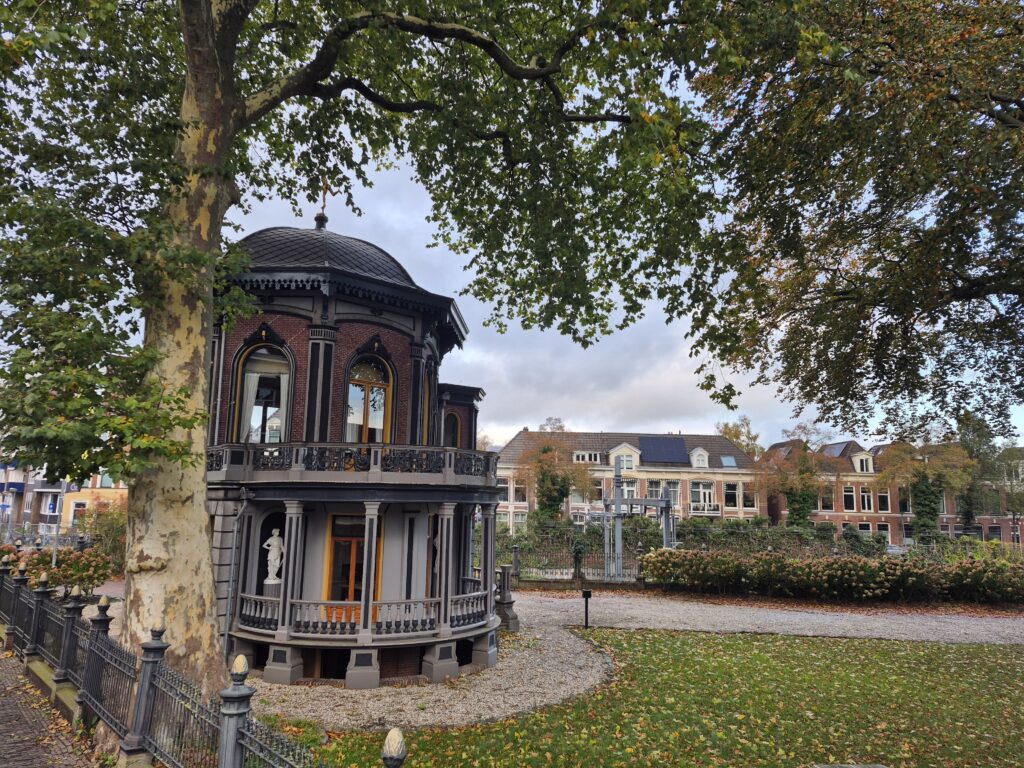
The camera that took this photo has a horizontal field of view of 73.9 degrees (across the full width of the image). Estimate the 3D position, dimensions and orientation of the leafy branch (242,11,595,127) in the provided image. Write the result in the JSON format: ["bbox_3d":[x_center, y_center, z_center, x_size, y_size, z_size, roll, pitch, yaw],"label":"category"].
[{"bbox_3d":[-1.637,-5.591,11.973,6.200,2.230,1.800,1,-10,0],"label":"leafy branch"}]

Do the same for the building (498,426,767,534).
[{"bbox_3d":[10.405,10.205,66.278,25.790,11.220,9.000,1,-10,2],"label":"building"}]

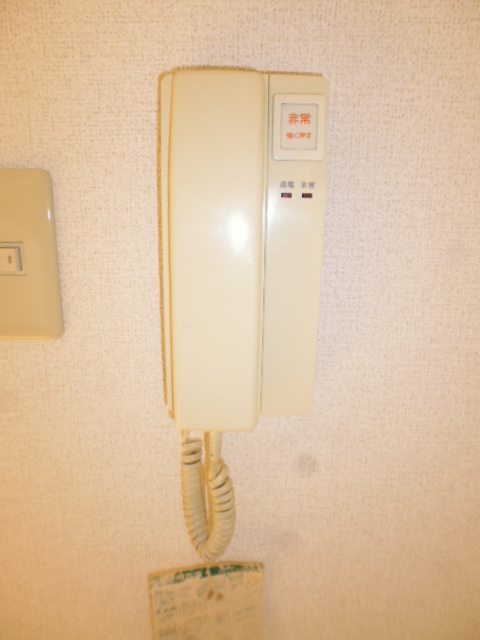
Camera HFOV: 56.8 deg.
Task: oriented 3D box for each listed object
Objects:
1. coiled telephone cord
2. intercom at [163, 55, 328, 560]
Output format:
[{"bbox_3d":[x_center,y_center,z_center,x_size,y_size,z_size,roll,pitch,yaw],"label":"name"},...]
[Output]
[{"bbox_3d":[-0.023,0.127,0.323,0.040,0.105,0.036,1,12,-2],"label":"coiled telephone cord"},{"bbox_3d":[0.001,0.016,0.298,0.100,0.334,0.060,1,12,-2],"label":"intercom"}]

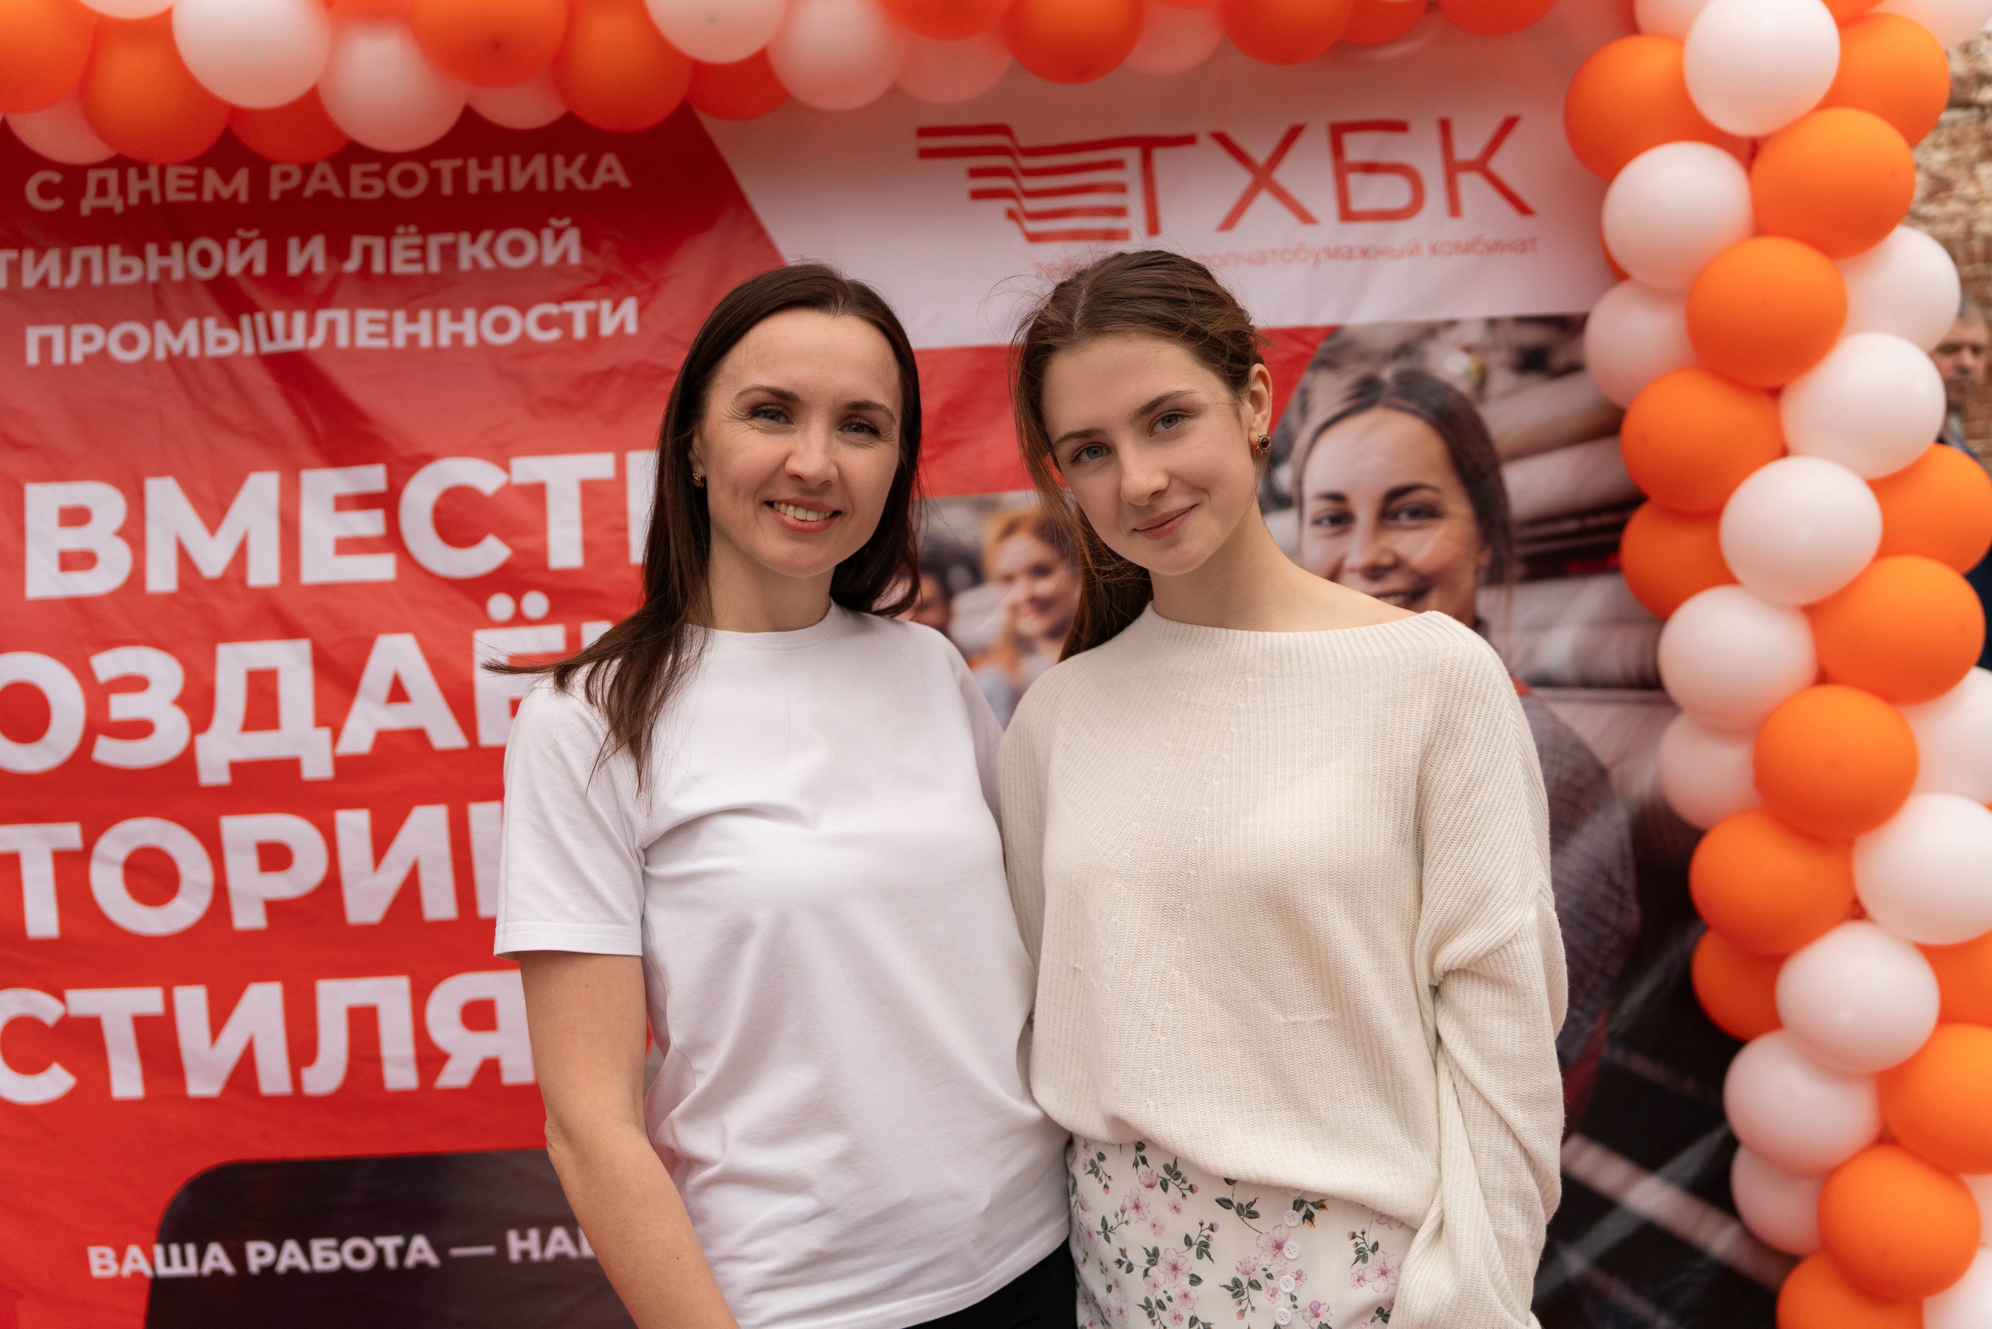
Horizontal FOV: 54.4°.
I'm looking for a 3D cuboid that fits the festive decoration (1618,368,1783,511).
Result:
[{"bbox_3d":[0.891,-0.284,2.450,0.188,0.184,0.194,-3,-1,0],"label":"festive decoration"}]

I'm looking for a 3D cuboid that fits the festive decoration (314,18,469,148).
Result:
[{"bbox_3d":[-0.778,-0.752,2.500,0.185,0.181,0.191,-3,-1,0],"label":"festive decoration"}]

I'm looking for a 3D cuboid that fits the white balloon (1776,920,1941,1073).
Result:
[{"bbox_3d":[1.092,0.421,2.453,0.190,0.188,0.200,-4,-1,0],"label":"white balloon"}]

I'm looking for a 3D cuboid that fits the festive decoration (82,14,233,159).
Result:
[{"bbox_3d":[-1.085,-0.748,2.507,0.195,0.188,0.195,-4,-1,0],"label":"festive decoration"}]

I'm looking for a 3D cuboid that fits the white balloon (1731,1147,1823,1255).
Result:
[{"bbox_3d":[1.092,0.697,2.596,0.195,0.188,0.195,-4,-1,0],"label":"white balloon"}]

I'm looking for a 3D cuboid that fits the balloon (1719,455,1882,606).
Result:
[{"bbox_3d":[1.035,-0.173,2.497,0.190,0.188,0.200,-4,-1,0],"label":"balloon"}]

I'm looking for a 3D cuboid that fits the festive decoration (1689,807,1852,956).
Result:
[{"bbox_3d":[0.983,0.277,2.450,0.188,0.184,0.194,-3,-1,0],"label":"festive decoration"}]

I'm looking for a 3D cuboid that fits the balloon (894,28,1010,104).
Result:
[{"bbox_3d":[-0.057,-0.843,2.580,0.182,0.178,0.187,-3,-1,0],"label":"balloon"}]

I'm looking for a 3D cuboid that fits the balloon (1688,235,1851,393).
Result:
[{"bbox_3d":[0.988,-0.452,2.481,0.190,0.188,0.200,-4,-1,0],"label":"balloon"}]

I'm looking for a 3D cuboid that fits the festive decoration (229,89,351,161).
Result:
[{"bbox_3d":[-0.940,-0.766,2.580,0.182,0.178,0.187,-3,-1,0],"label":"festive decoration"}]

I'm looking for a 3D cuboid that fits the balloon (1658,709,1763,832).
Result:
[{"bbox_3d":[0.966,0.129,2.560,0.180,0.176,0.185,-3,-1,0],"label":"balloon"}]

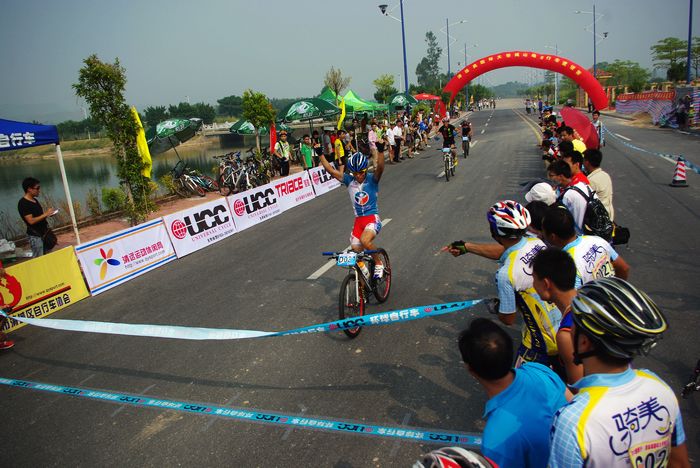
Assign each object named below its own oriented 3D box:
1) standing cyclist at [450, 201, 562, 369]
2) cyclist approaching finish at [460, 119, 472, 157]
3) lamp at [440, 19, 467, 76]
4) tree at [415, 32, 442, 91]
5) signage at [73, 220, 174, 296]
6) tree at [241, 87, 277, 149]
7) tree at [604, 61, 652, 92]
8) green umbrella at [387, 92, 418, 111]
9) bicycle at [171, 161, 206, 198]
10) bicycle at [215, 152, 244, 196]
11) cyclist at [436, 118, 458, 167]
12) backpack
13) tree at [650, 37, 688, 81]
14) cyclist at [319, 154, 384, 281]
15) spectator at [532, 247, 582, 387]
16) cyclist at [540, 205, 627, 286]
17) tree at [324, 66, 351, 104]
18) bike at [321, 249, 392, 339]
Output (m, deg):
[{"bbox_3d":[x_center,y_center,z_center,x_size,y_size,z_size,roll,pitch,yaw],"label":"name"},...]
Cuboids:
[{"bbox_3d":[1.050,0.664,3.350,0.950,1.740,0.650,8,19,43],"label":"standing cyclist"},{"bbox_3d":[4.830,-3.981,21.810,0.600,1.560,1.650,0,14,19],"label":"cyclist approaching finish"},{"bbox_3d":[11.950,-19.018,61.000,3.500,11.300,0.500,-1,14,17],"label":"lamp"},{"bbox_3d":[14.578,-28.809,94.175,5.200,14.514,5.000,-5,13,0],"label":"tree"},{"bbox_3d":[-3.570,0.312,8.607,0.060,0.780,1.980,-13,9,23],"label":"signage"},{"bbox_3d":[-3.072,-3.326,18.000,1.200,3.350,1.200,1,15,23],"label":"tree"},{"bbox_3d":[31.199,-16.915,59.286,4.900,5.090,4.800,-5,13,0],"label":"tree"},{"bbox_3d":[3.460,-7.484,33.944,2.100,2.950,2.100,-1,14,17],"label":"green umbrella"},{"bbox_3d":[-5.120,-1.675,16.865,1.600,0.980,0.550,6,17,40],"label":"bicycle"},{"bbox_3d":[-3.679,-1.769,16.218,0.600,1.020,1.660,0,14,18],"label":"bicycle"},{"bbox_3d":[3.096,-2.778,16.213,0.720,1.600,0.750,1,15,23],"label":"cyclist"},{"bbox_3d":[2.406,-0.201,5.150,0.240,0.500,0.320,-18,5,32],"label":"backpack"},{"bbox_3d":[24.618,-12.246,40.563,3.200,5.700,3.200,0,14,21],"label":"tree"},{"bbox_3d":[0.127,-0.092,5.814,0.720,1.620,0.680,-1,14,20],"label":"cyclist"},{"bbox_3d":[1.008,0.894,2.515,0.360,1.680,0.480,5,17,36],"label":"spectator"},{"bbox_3d":[1.491,0.600,3.362,0.520,1.620,0.620,6,17,40],"label":"cyclist"},{"bbox_3d":[-0.383,-4.791,21.475,1.050,4.000,1.050,0,14,21],"label":"tree"},{"bbox_3d":[0.164,0.502,5.959,0.640,1.000,1.700,1,15,23],"label":"bike"}]

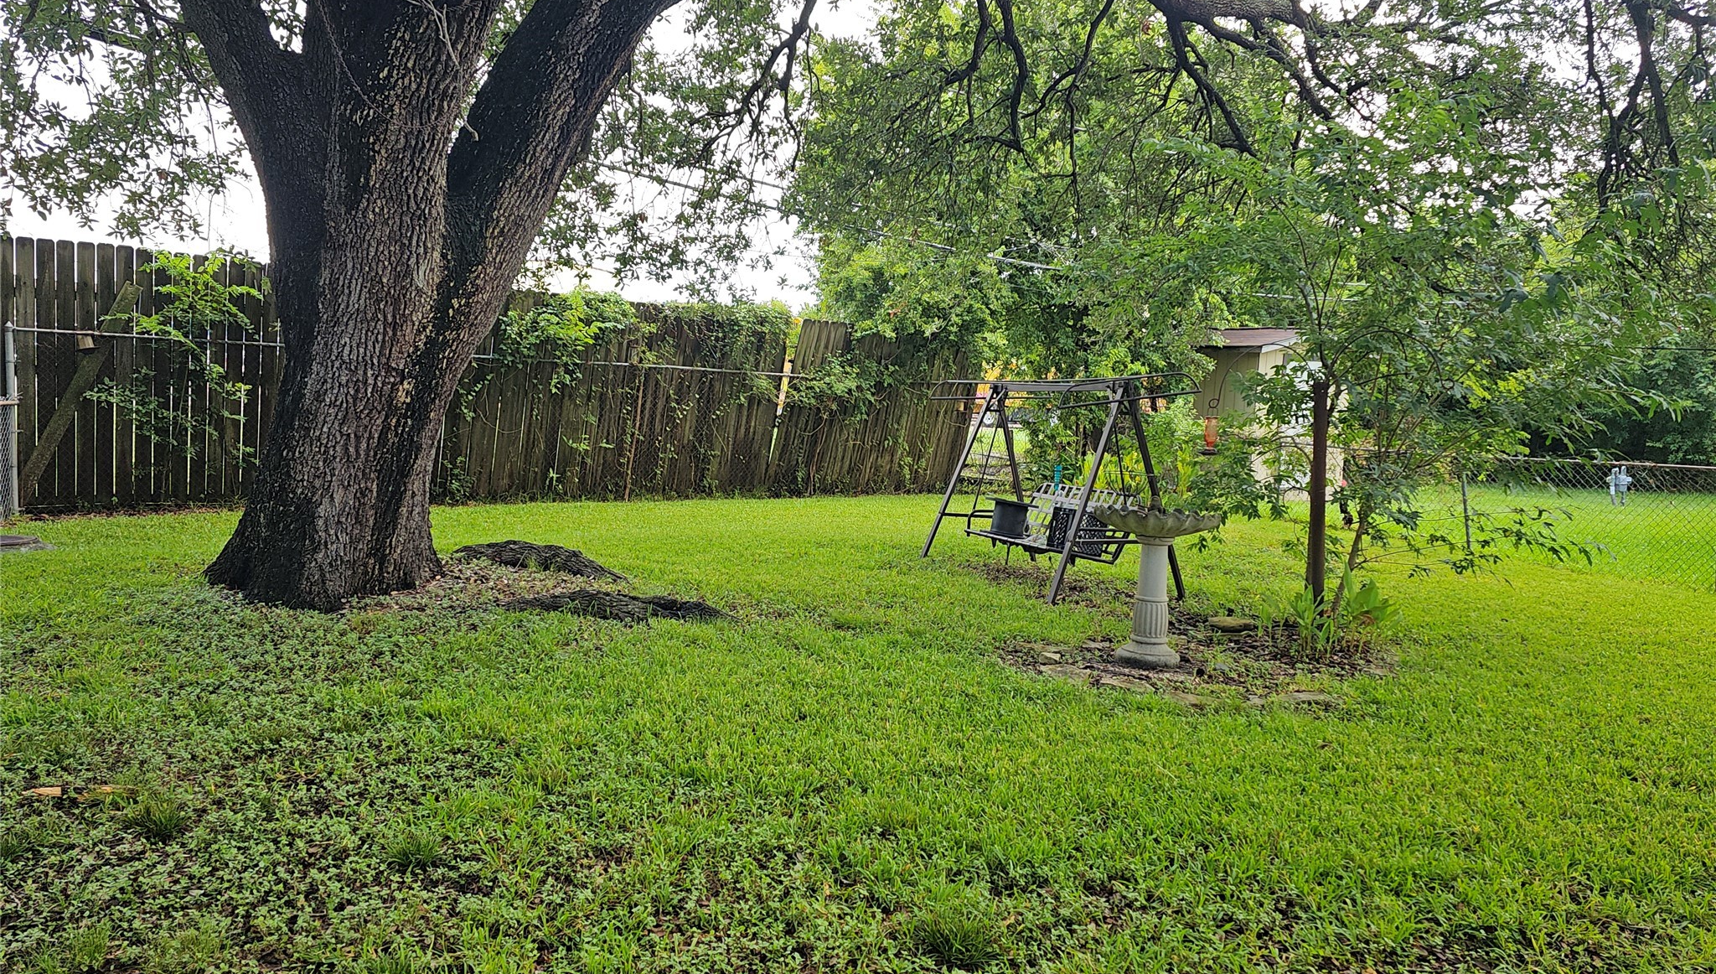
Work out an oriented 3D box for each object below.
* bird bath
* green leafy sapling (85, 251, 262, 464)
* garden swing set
[{"bbox_3d":[1.462,0.477,5.600,0.640,0.750,0.640,2,4,0],"label":"bird bath"},{"bbox_3d":[-6.170,-1.169,10.300,1.400,1.880,0.400,0,5,-35],"label":"green leafy sapling"},{"bbox_3d":[1.484,-0.066,8.792,1.120,1.550,2.100,1,4,-19],"label":"garden swing set"}]

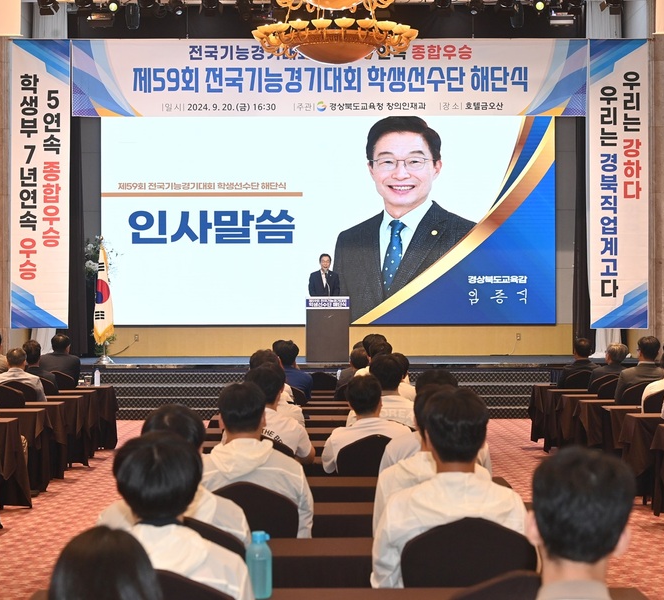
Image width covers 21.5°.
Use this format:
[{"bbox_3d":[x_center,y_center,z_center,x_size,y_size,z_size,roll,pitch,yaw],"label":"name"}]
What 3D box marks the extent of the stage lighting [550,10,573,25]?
[{"bbox_3d":[3.515,-4.311,26.800,0.398,0.214,0.260,0,0,0],"label":"stage lighting"}]

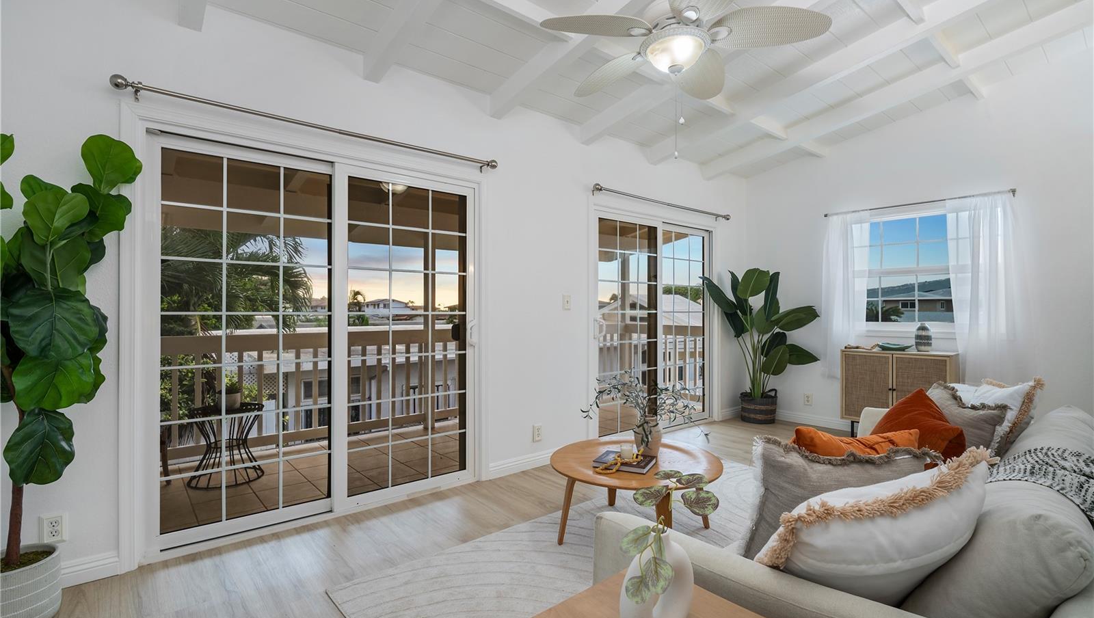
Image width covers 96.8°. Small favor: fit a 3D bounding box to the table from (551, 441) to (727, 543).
[{"bbox_3d":[0.453,0.963,2.483,0.855,0.392,0.855,0,0,0],"label":"table"}]

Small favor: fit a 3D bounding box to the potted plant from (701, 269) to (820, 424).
[{"bbox_3d":[2.174,0.374,4.891,0.920,1.590,0.880,0,0,-39],"label":"potted plant"}]

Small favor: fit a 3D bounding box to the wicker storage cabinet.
[{"bbox_3d":[3.012,0.748,4.166,0.310,0.760,0.787,0,0,-39],"label":"wicker storage cabinet"}]

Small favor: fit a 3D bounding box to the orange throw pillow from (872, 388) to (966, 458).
[{"bbox_3d":[1.780,0.585,2.330,0.150,0.410,0.440,29,17,3],"label":"orange throw pillow"}]

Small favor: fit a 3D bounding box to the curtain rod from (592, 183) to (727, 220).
[{"bbox_3d":[1.104,-0.935,4.434,1.957,0.085,0.115,0,0,-39],"label":"curtain rod"}]

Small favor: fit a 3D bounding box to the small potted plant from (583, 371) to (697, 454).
[{"bbox_3d":[0.490,0.547,2.548,0.630,0.470,0.500,0,0,11],"label":"small potted plant"}]

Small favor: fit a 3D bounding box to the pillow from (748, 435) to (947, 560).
[{"bbox_3d":[0.747,0.550,1.254,0.450,0.410,0.160,0,0,20],"label":"pillow"}]

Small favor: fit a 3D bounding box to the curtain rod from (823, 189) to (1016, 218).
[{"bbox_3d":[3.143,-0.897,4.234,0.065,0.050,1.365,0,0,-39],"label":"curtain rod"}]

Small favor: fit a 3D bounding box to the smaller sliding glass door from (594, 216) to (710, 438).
[{"bbox_3d":[1.047,0.157,4.500,1.688,1.954,0.100,0,0,-39],"label":"smaller sliding glass door"}]

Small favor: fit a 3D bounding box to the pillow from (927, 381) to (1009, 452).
[{"bbox_3d":[1.890,0.590,2.250,0.160,0.430,0.470,25,4,9],"label":"pillow"}]

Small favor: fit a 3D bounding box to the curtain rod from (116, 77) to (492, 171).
[{"bbox_3d":[-1.099,-0.945,2.672,1.940,0.085,0.115,0,0,-39],"label":"curtain rod"}]

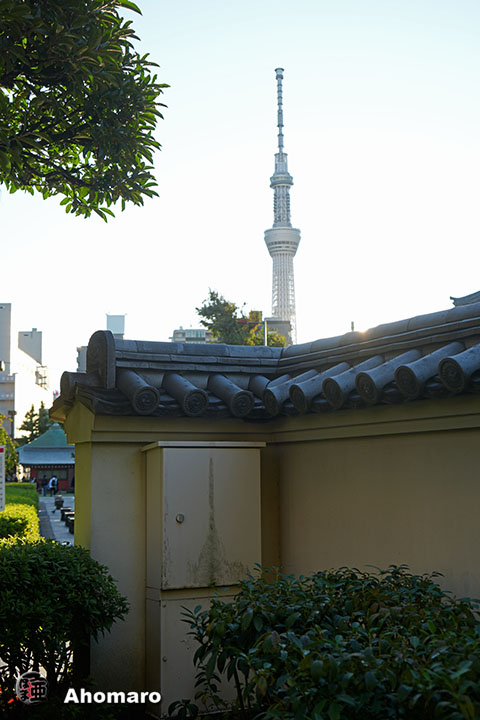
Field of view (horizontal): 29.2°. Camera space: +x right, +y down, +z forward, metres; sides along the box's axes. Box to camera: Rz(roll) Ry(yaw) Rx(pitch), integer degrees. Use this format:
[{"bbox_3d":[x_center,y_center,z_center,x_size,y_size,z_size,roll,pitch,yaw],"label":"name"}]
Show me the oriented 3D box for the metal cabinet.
[{"bbox_3d":[-0.214,1.335,5.753,0.765,1.630,0.255,4,-8,-30],"label":"metal cabinet"}]

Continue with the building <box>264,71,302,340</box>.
[{"bbox_3d":[65.296,-141.030,1397.441,66.000,634.000,66.000,-1,-7,3],"label":"building"}]

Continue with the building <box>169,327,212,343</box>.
[{"bbox_3d":[-12.396,13.658,265.638,13.000,43.500,15.000,-1,-7,0],"label":"building"}]

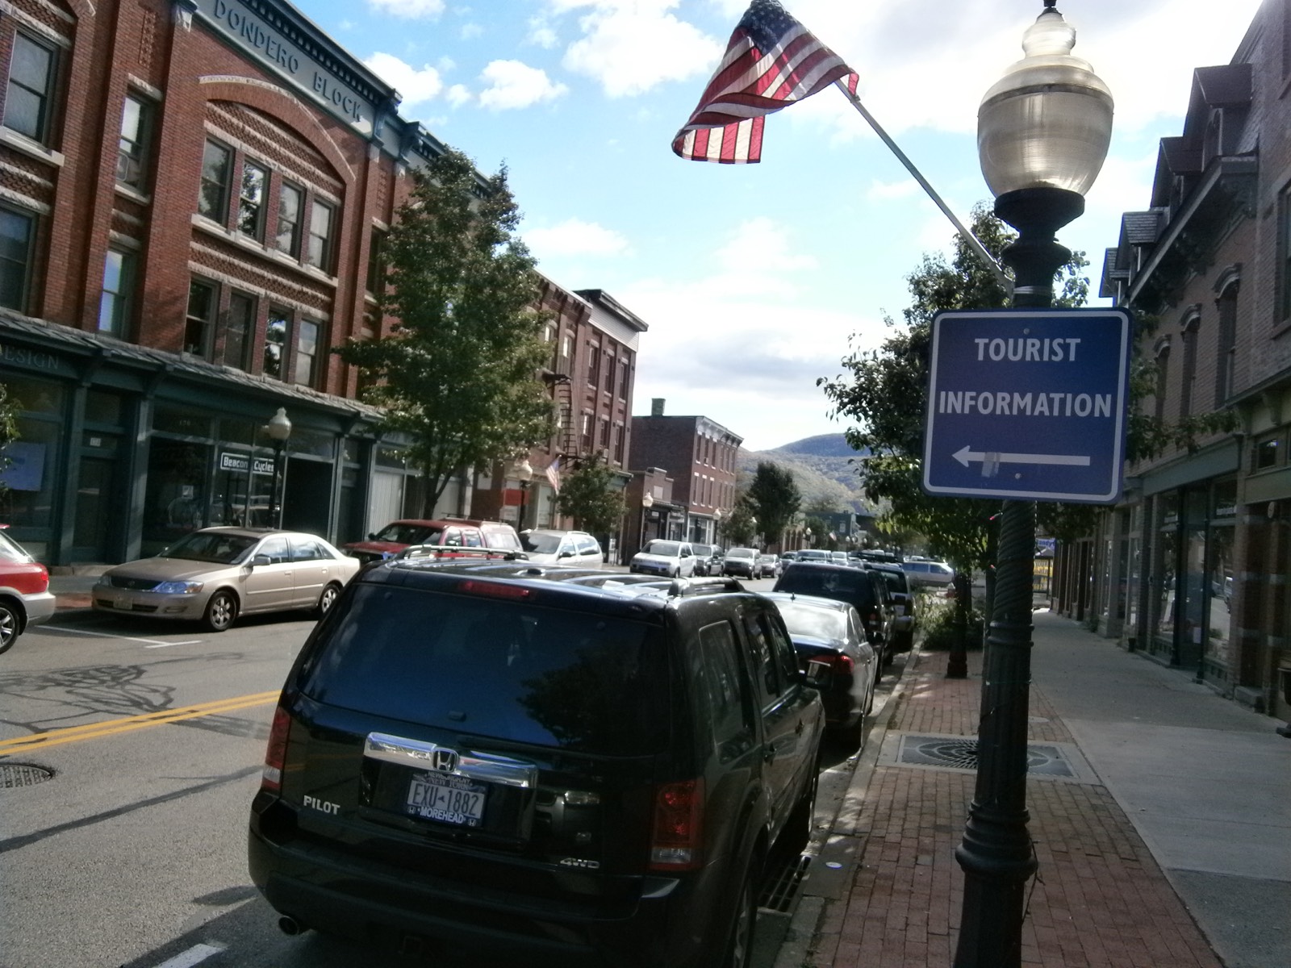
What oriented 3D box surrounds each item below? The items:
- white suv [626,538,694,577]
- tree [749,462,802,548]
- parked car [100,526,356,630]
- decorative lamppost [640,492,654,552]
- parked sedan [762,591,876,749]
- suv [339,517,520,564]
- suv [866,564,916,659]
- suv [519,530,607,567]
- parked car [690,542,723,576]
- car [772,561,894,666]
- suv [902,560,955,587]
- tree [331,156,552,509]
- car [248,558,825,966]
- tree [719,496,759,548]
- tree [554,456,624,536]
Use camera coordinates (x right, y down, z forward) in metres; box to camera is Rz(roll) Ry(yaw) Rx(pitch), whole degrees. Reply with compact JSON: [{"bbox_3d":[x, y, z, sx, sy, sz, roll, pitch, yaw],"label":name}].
[{"bbox_3d":[0.914,3.262,40.958,1.830,1.740,4.600,4,-3,18],"label":"white suv"},{"bbox_3d":[9.361,2.362,71.604,4.000,8.000,4.000,4,-3,18],"label":"tree"},{"bbox_3d":[-6.636,1.523,16.017,1.830,1.460,4.870,4,-3,18],"label":"parked car"},{"bbox_3d":[-0.015,2.174,42.640,0.480,3.790,0.480,4,-3,18],"label":"decorative lamppost"},{"bbox_3d":[1.804,2.015,11.468,1.840,1.450,4.780,4,-3,18],"label":"parked sedan"},{"bbox_3d":[-4.757,1.743,22.202,1.820,1.900,5.250,4,-3,18],"label":"suv"},{"bbox_3d":[5.245,2.719,22.064,1.820,1.800,4.450,4,-3,18],"label":"suv"},{"bbox_3d":[-3.039,2.257,28.035,1.920,1.780,4.900,4,-3,18],"label":"suv"},{"bbox_3d":[2.420,3.635,45.118,1.870,1.800,4.650,4,-3,18],"label":"parked car"},{"bbox_3d":[3.261,2.279,16.785,1.870,1.790,4.650,4,-3,18],"label":"car"},{"bbox_3d":[17.701,5.780,60.215,4.750,1.800,1.870,4,-3,18],"label":"suv"},{"bbox_3d":[-5.376,-3.122,25.514,5.600,11.600,5.400,4,-3,18],"label":"tree"},{"bbox_3d":[-0.085,1.359,5.650,1.990,1.830,4.850,4,-3,16],"label":"car"},{"bbox_3d":[5.991,3.301,62.214,2.700,4.650,2.700,4,-3,18],"label":"tree"},{"bbox_3d":[-2.082,1.198,36.398,2.900,4.700,2.900,4,-3,18],"label":"tree"}]

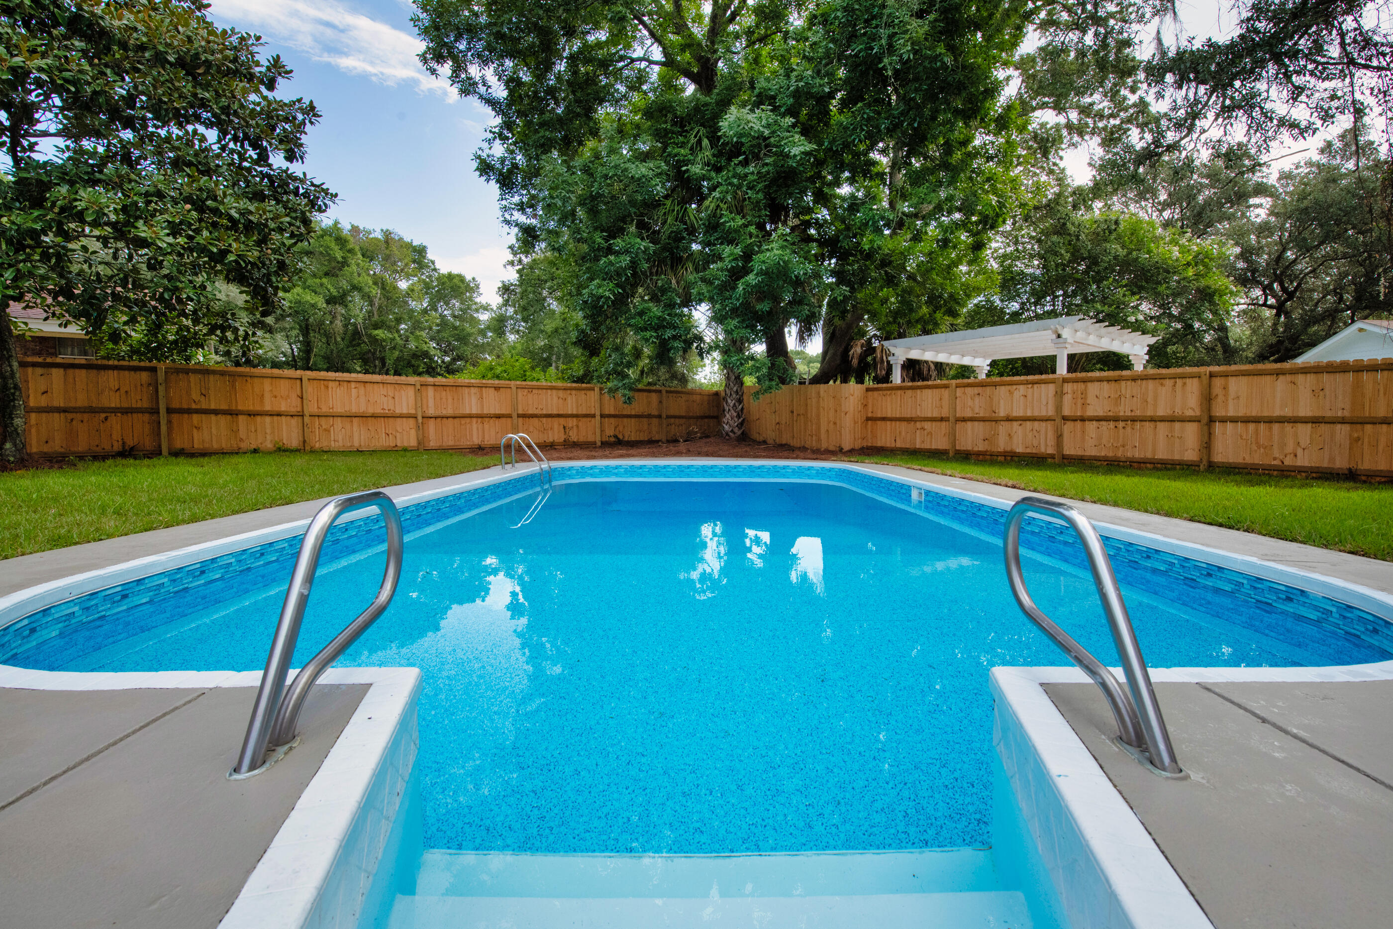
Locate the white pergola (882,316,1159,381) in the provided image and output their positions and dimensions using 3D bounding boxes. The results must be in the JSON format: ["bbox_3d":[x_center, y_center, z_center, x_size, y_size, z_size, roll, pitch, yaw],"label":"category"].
[{"bbox_3d":[8.814,-1.860,17.188,5.509,3.150,5.261,-2,4,-36],"label":"white pergola"}]

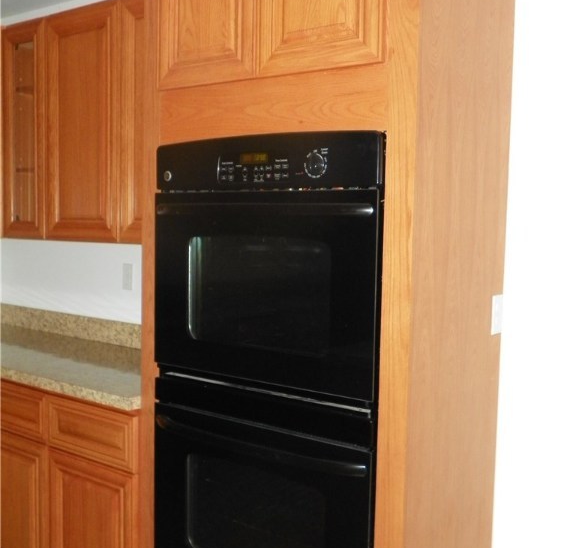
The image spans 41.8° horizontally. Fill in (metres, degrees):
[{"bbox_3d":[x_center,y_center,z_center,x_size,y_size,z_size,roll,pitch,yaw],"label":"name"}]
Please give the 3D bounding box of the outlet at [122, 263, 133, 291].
[{"bbox_3d":[-0.693,0.014,3.264,0.068,0.115,0.012,4,5,37],"label":"outlet"}]

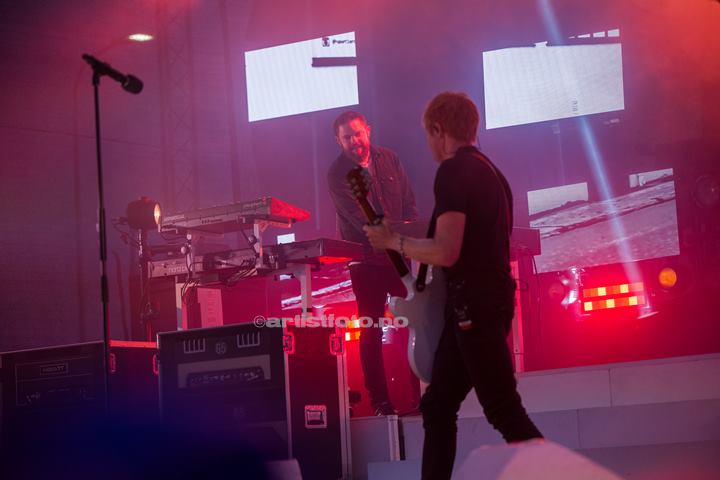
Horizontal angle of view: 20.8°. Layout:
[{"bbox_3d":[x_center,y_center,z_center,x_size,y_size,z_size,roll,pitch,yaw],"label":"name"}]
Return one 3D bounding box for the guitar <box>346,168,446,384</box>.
[{"bbox_3d":[0.169,0.116,7.450,0.080,1.000,0.340,-11,23,46],"label":"guitar"}]

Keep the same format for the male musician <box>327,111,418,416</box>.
[{"bbox_3d":[0.074,0.134,10.700,0.520,1.680,0.440,-4,-8,10],"label":"male musician"}]

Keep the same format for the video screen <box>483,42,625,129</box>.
[{"bbox_3d":[1.355,-1.104,13.635,1.031,0.556,0.090,-7,-9,26],"label":"video screen"}]

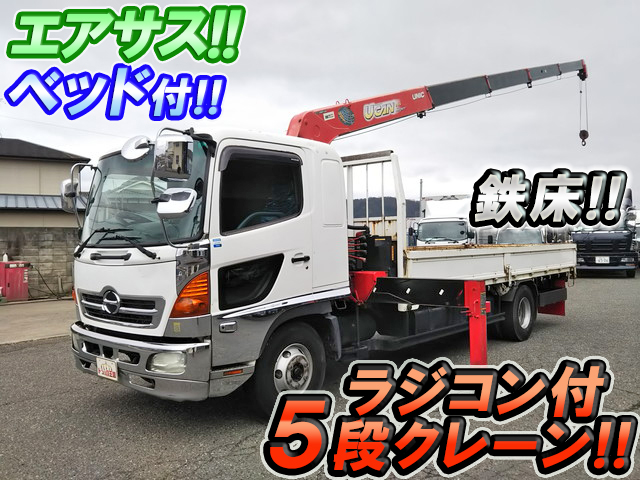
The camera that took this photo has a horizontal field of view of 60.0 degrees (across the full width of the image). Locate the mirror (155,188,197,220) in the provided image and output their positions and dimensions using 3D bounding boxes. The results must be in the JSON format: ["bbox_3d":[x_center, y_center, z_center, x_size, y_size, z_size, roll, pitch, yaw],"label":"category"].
[{"bbox_3d":[-0.964,-0.239,3.741,0.240,0.200,0.130,-1,-11,15],"label":"mirror"}]

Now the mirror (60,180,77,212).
[{"bbox_3d":[-2.518,-0.444,5.575,0.100,0.330,0.210,-1,0,-36],"label":"mirror"}]

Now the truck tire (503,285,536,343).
[{"bbox_3d":[2.974,1.092,8.350,0.230,0.841,0.841,-1,0,42],"label":"truck tire"}]

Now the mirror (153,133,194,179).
[{"bbox_3d":[-0.983,-0.553,3.741,0.235,0.320,0.090,-1,0,4],"label":"mirror"}]

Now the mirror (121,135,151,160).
[{"bbox_3d":[-1.241,-0.622,3.731,0.195,0.190,0.090,-1,-29,18],"label":"mirror"}]

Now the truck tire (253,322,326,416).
[{"bbox_3d":[-0.289,1.131,4.838,0.225,0.820,0.820,-2,-1,44],"label":"truck tire"}]

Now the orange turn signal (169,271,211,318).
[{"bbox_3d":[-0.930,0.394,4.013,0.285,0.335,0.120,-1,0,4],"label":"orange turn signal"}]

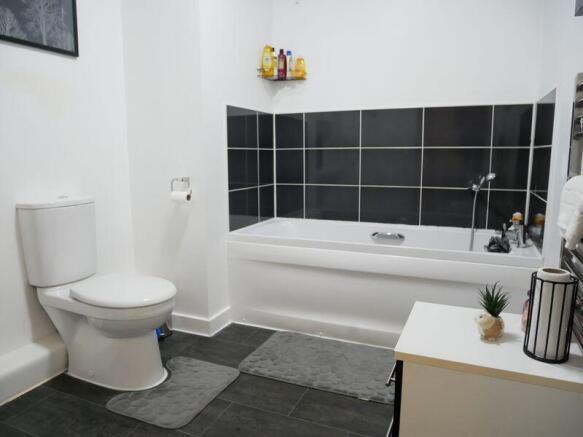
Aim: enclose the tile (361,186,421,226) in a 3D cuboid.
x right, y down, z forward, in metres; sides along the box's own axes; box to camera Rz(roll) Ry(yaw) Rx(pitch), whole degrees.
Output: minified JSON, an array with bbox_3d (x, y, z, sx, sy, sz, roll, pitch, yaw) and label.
[{"bbox_3d":[0.650,-0.085,2.900,0.395,0.242,0.011,3,9,22],"label":"tile"}]

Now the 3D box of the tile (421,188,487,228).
[{"bbox_3d":[1.028,-0.066,2.777,0.399,0.245,0.010,3,9,22],"label":"tile"}]

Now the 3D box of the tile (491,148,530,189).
[{"bbox_3d":[1.314,-0.296,2.630,0.212,0.249,0.010,3,9,22],"label":"tile"}]

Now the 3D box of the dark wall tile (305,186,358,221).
[{"bbox_3d":[0.284,-0.108,3.083,0.400,0.242,0.010,3,9,22],"label":"dark wall tile"}]

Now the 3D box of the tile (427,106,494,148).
[{"bbox_3d":[1.027,-0.562,2.708,0.400,0.249,0.010,3,9,22],"label":"tile"}]

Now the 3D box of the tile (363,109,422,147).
[{"bbox_3d":[0.654,-0.581,2.853,0.399,0.244,0.010,3,9,22],"label":"tile"}]

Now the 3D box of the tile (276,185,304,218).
[{"bbox_3d":[-0.012,-0.124,3.203,0.233,0.242,0.010,3,9,22],"label":"tile"}]

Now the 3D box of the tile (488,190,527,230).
[{"bbox_3d":[1.302,-0.049,2.641,0.209,0.242,0.011,3,9,22],"label":"tile"}]

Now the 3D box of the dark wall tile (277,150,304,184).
[{"bbox_3d":[-0.010,-0.371,3.157,0.227,0.249,0.010,3,9,22],"label":"dark wall tile"}]

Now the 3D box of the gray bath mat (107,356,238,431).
[{"bbox_3d":[-0.507,0.745,1.936,0.402,0.018,0.502,3,9,22],"label":"gray bath mat"}]

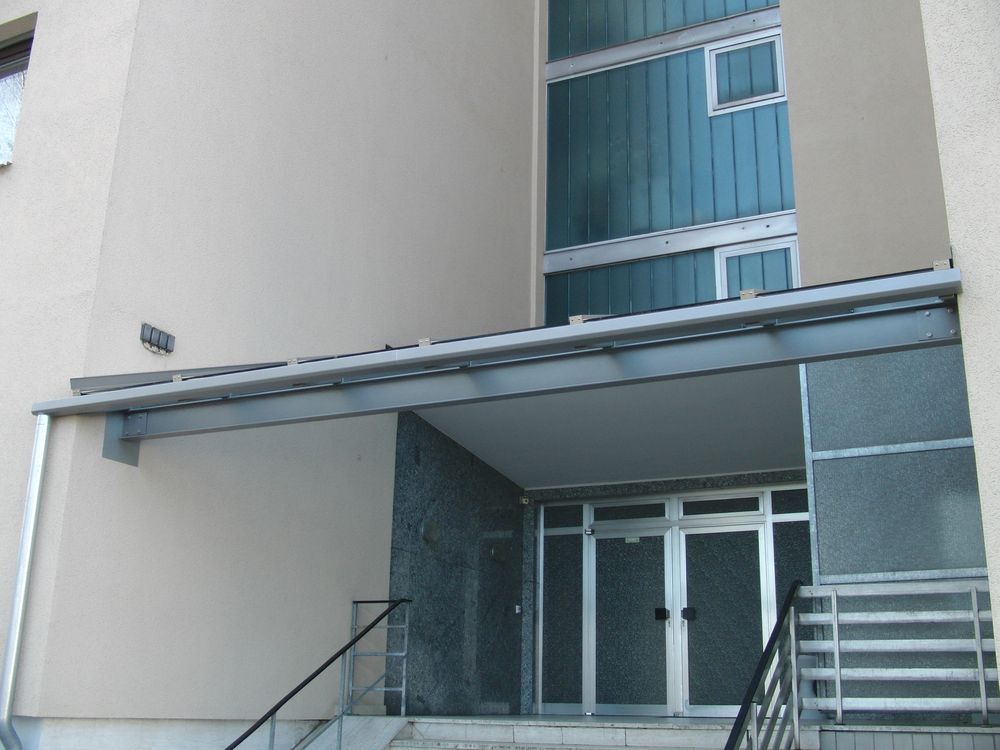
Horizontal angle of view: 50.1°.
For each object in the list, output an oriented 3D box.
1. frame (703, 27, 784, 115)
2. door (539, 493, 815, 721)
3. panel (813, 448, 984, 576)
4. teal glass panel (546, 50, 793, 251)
[{"bbox_3d":[3.015,-3.686,13.092,0.972,1.052,0.100,-7,-19,25],"label":"frame"},{"bbox_3d":[1.910,2.491,11.694,3.180,2.425,0.120,-7,-19,25],"label":"door"},{"bbox_3d":[3.677,1.263,9.815,1.501,1.102,0.040,-7,-19,25],"label":"panel"},{"bbox_3d":[2.040,-2.904,13.350,3.151,2.507,0.070,-7,-19,25],"label":"teal glass panel"}]

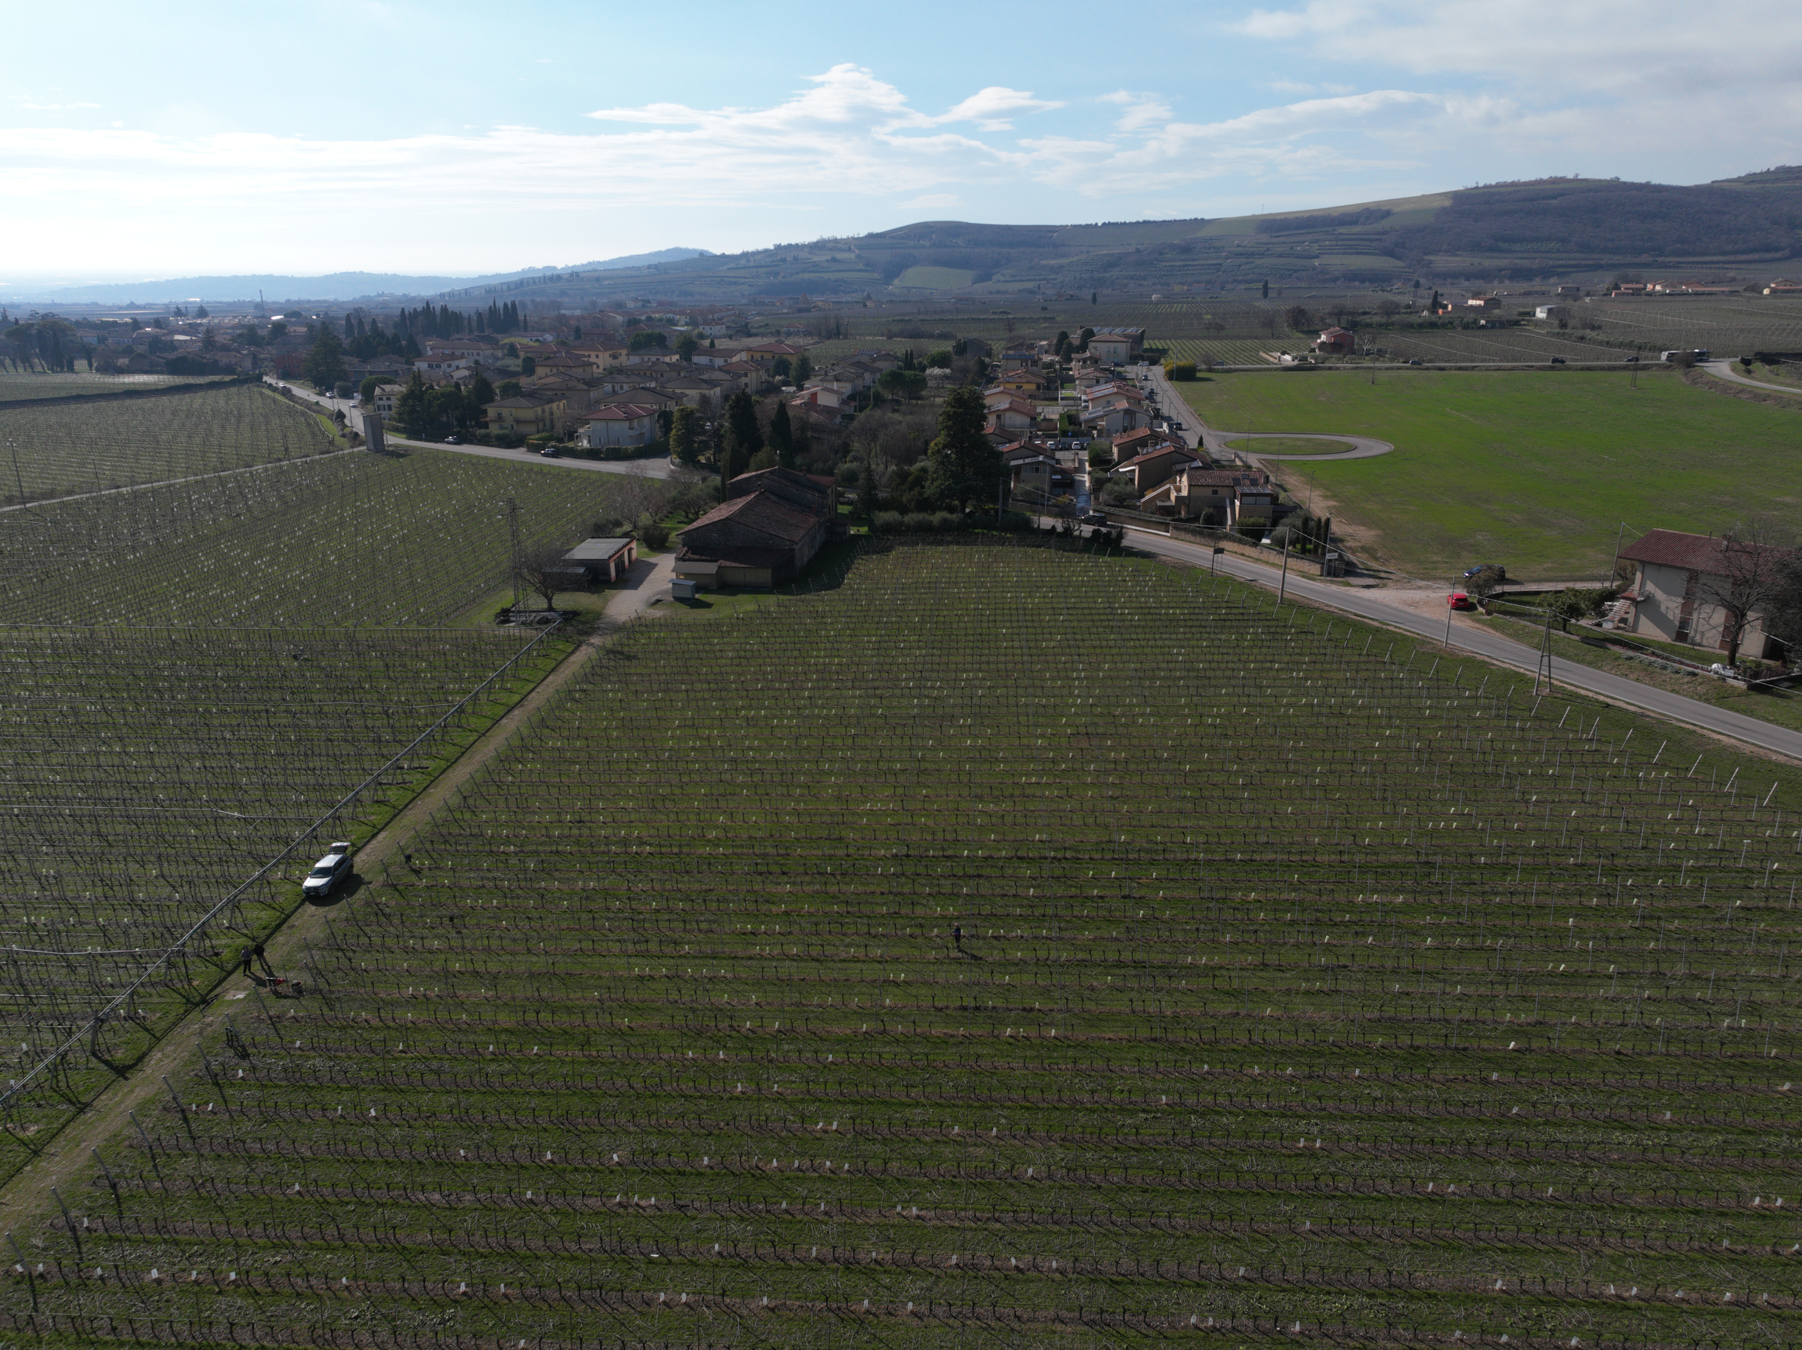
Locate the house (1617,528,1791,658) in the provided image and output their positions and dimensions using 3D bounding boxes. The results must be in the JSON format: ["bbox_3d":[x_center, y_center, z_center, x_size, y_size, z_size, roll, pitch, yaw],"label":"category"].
[{"bbox_3d":[78.387,-8.262,119.925,11.500,9.000,13.800,-13,22,-35],"label":"house"}]

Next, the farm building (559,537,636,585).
[{"bbox_3d":[-39.970,-15.410,166.790,6.700,3.100,13.400,1,18,3],"label":"farm building"}]

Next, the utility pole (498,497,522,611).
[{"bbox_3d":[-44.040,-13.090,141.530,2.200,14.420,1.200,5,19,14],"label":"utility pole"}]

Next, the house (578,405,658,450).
[{"bbox_3d":[-65.731,-58.196,291.201,12.000,8.400,15.000,3,18,10],"label":"house"}]

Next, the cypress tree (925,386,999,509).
[{"bbox_3d":[9.630,-35.140,195.080,11.800,19.890,11.800,0,18,0],"label":"cypress tree"}]

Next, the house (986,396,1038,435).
[{"bbox_3d":[25.332,-58.734,284.579,11.600,8.600,13.500,3,18,8],"label":"house"}]

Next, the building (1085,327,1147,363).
[{"bbox_3d":[85.540,-128.790,490.500,23.000,11.000,27.000,4,19,13],"label":"building"}]

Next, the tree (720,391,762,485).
[{"bbox_3d":[-27.860,-40.640,219.100,7.000,18.380,7.000,0,18,0],"label":"tree"}]

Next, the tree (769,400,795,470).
[{"bbox_3d":[-22.230,-44.254,235.419,4.200,14.200,4.200,0,18,0],"label":"tree"}]

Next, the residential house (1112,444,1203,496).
[{"bbox_3d":[45.000,-35.740,212.700,13.200,8.090,10.800,2,18,6],"label":"residential house"}]

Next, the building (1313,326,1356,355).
[{"bbox_3d":[155.637,-120.405,449.377,12.500,9.200,12.000,3,18,8],"label":"building"}]

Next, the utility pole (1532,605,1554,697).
[{"bbox_3d":[56.588,-2.044,108.918,1.800,7.800,0.500,-7,19,-21],"label":"utility pole"}]

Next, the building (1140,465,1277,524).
[{"bbox_3d":[44.685,-26.346,182.670,18.200,7.000,11.500,1,18,4],"label":"building"}]

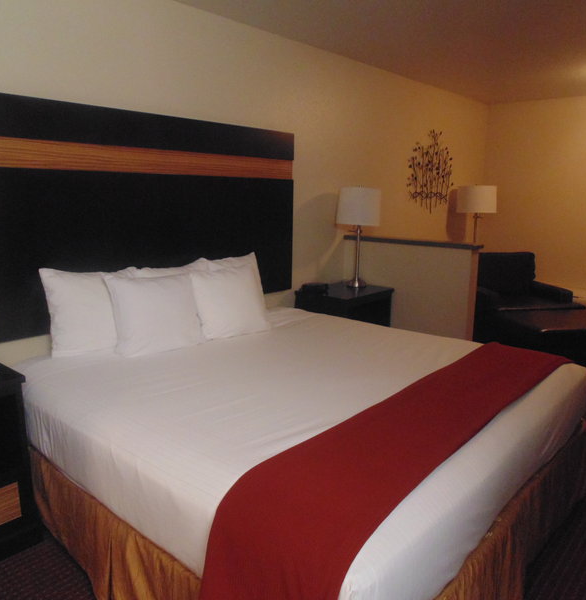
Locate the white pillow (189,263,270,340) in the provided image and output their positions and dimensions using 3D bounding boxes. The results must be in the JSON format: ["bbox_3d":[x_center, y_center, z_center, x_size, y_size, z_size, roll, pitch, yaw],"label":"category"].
[{"bbox_3d":[-0.371,-0.002,2.775,0.420,0.420,0.160,-11,2,-35],"label":"white pillow"}]

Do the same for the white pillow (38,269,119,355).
[{"bbox_3d":[-0.979,0.049,2.474,0.430,0.420,0.160,-6,-8,-43],"label":"white pillow"}]

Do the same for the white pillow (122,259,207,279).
[{"bbox_3d":[-0.652,0.020,2.796,0.160,0.420,0.500,-8,3,43],"label":"white pillow"}]

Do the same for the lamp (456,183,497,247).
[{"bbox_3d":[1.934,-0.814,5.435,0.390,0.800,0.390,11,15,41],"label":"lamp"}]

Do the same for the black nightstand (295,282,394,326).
[{"bbox_3d":[0.390,0.286,3.959,0.450,0.730,0.600,11,15,41],"label":"black nightstand"}]

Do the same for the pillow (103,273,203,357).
[{"bbox_3d":[-0.666,0.054,2.516,0.460,0.410,0.160,-6,-11,-45],"label":"pillow"}]

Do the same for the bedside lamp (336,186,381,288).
[{"bbox_3d":[0.512,-0.490,3.989,0.345,0.780,0.345,1,12,0],"label":"bedside lamp"}]

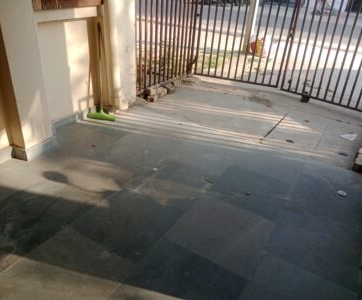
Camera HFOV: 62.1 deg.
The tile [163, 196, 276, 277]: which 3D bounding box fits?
[{"bbox_3d":[0.303,0.584,2.173,0.608,0.020,0.616,20,32,25],"label":"tile"}]

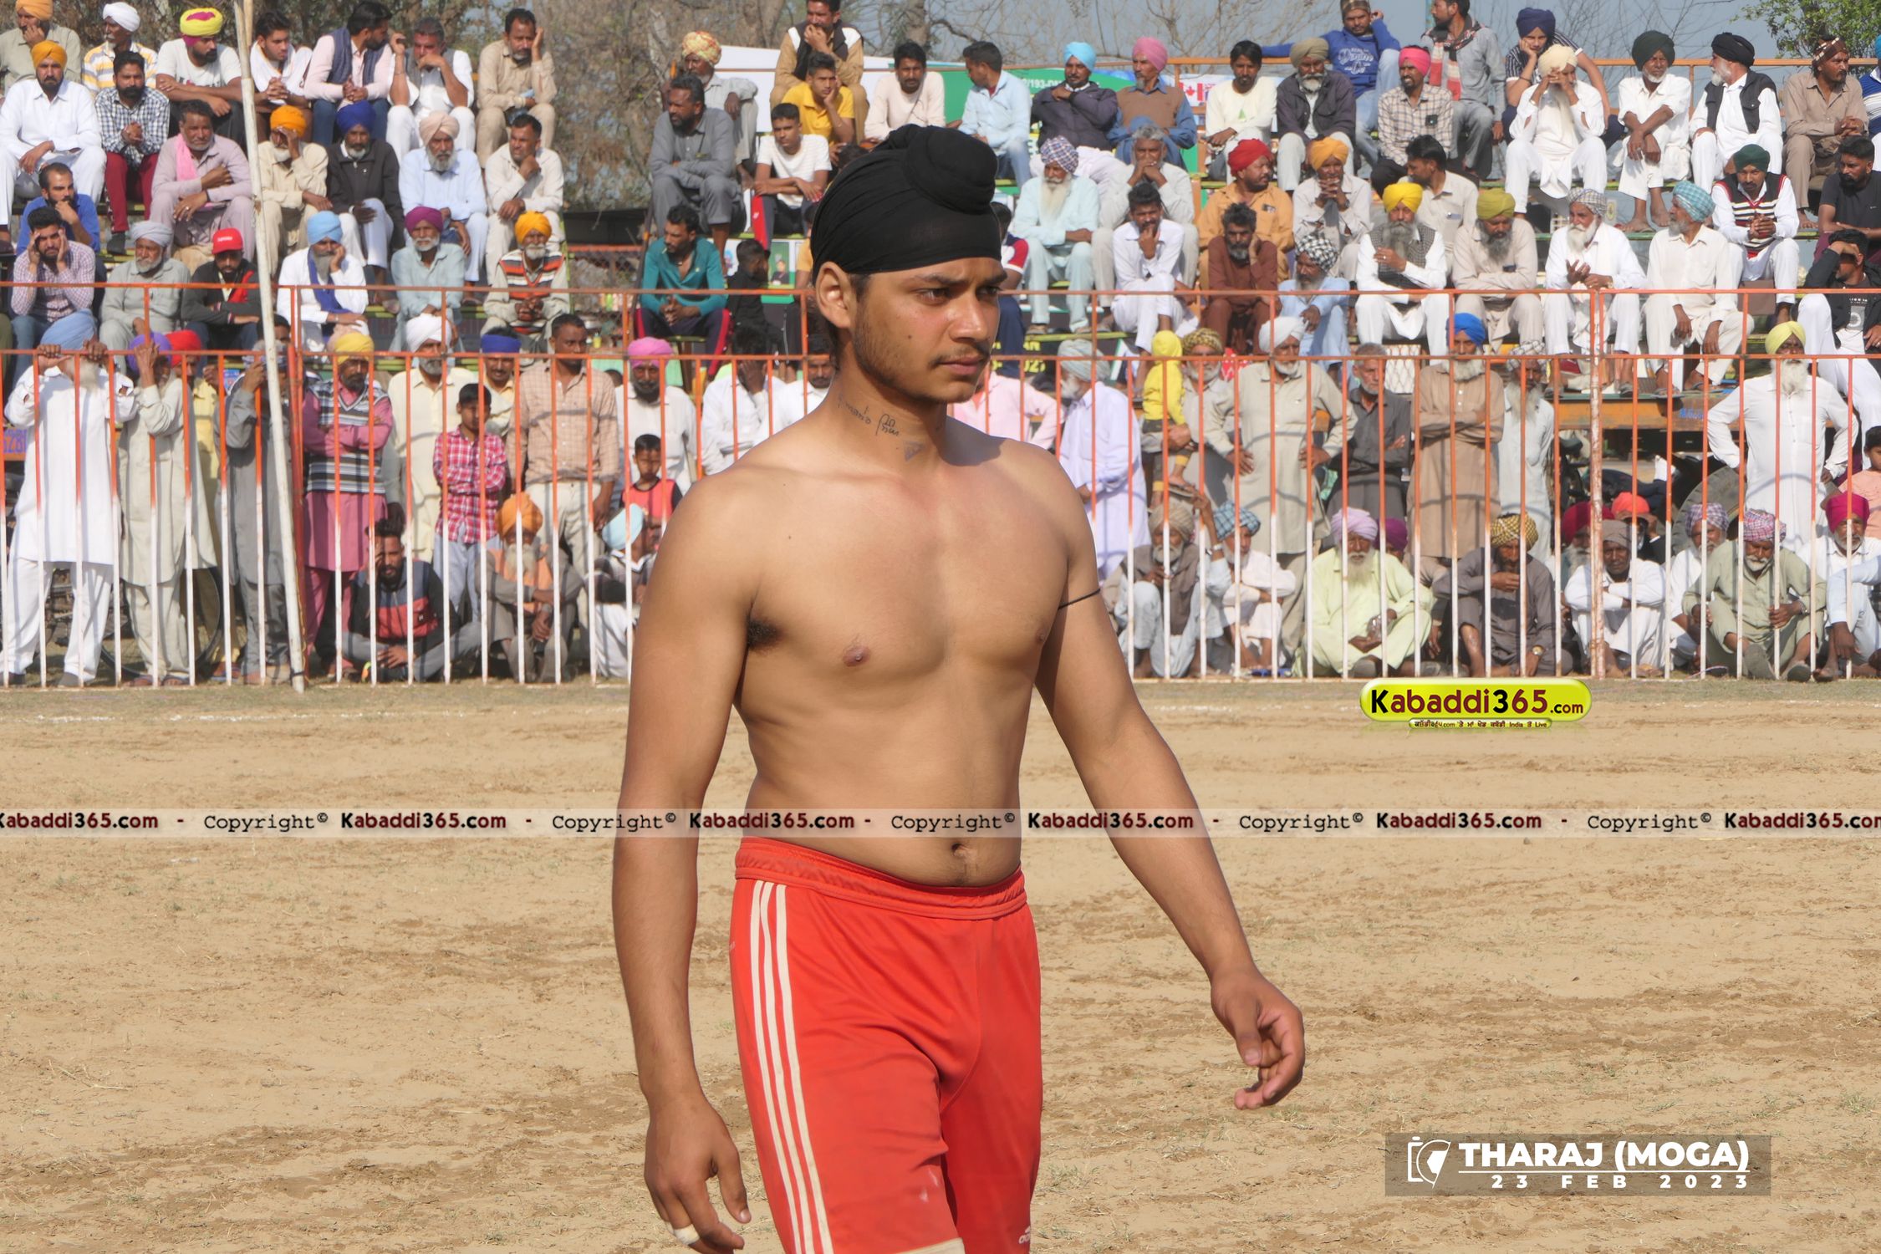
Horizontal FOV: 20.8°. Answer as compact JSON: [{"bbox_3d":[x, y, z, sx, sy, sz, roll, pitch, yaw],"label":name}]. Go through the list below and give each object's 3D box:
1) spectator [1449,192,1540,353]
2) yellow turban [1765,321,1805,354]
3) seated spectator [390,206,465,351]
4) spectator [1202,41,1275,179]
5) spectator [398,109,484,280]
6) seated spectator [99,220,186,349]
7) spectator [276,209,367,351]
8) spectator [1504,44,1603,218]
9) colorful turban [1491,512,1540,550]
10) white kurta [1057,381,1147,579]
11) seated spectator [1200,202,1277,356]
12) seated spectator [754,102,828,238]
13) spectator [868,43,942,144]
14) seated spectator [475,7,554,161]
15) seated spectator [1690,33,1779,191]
[{"bbox_3d":[3.150,-1.923,29.000,0.530,1.132,0.750,0,3,0],"label":"spectator"},{"bbox_3d":[4.291,-1.471,26.000,0.200,0.179,0.230,-1,3,-18],"label":"yellow turban"},{"bbox_3d":[-2.741,-1.695,27.400,0.450,1.109,0.740,0,3,-2],"label":"seated spectator"},{"bbox_3d":[1.690,-2.810,29.000,0.440,1.024,0.750,0,3,0],"label":"spectator"},{"bbox_3d":[-2.792,-2.365,28.700,0.500,1.078,0.750,0,3,0],"label":"spectator"},{"bbox_3d":[-4.271,-1.660,27.400,0.480,1.038,0.740,1,3,12],"label":"seated spectator"},{"bbox_3d":[-3.504,-1.790,29.000,0.540,1.149,0.750,-1,3,-7],"label":"spectator"},{"bbox_3d":[3.614,-2.901,30.200,0.580,1.067,0.750,0,3,2],"label":"spectator"},{"bbox_3d":[2.768,-0.461,24.700,0.230,0.170,0.250,0,18,3],"label":"colorful turban"},{"bbox_3d":[0.817,-0.747,26.000,0.360,1.015,0.480,-3,4,-45],"label":"white kurta"},{"bbox_3d":[1.651,-1.883,28.200,0.460,0.905,0.720,0,3,-2],"label":"seated spectator"},{"bbox_3d":[-0.828,-2.435,28.700,0.460,1.013,0.760,1,3,12],"label":"seated spectator"},{"bbox_3d":[-0.192,-2.729,28.500,0.500,1.072,0.750,0,3,0],"label":"spectator"},{"bbox_3d":[-2.443,-3.015,29.500,0.470,1.108,0.750,0,3,-2],"label":"seated spectator"},{"bbox_3d":[4.526,-2.821,29.200,0.500,1.132,0.740,1,3,16],"label":"seated spectator"}]

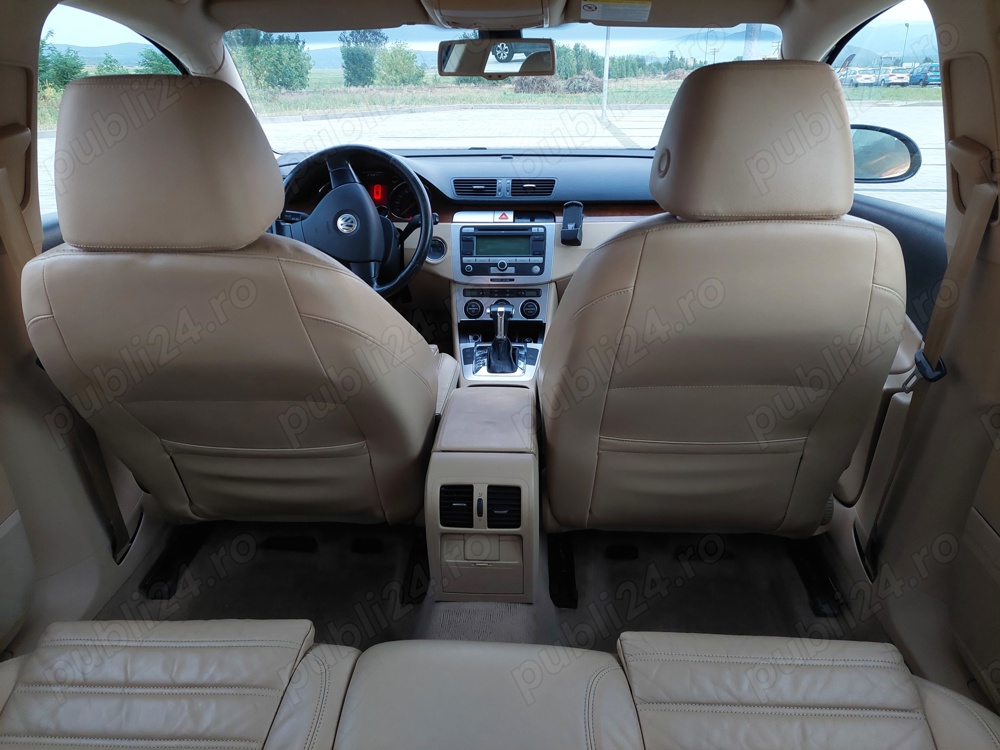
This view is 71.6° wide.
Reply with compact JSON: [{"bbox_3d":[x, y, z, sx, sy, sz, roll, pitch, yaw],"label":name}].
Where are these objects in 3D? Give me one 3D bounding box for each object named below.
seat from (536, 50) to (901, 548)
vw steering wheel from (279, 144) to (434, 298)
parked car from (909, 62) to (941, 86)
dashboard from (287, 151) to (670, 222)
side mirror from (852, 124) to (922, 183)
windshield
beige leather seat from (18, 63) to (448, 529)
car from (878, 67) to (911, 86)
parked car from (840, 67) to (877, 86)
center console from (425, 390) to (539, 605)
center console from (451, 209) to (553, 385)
[{"bbox_3d":[0.362,-0.121,1.428,0.540,0.950,0.760,1,24,2],"label":"seat"},{"bbox_3d":[-0.352,-0.377,1.735,0.380,0.380,0.120,1,0,2],"label":"vw steering wheel"},{"bbox_3d":[36.995,-25.823,59.799,1.800,1.740,4.400,6,24,13],"label":"parked car"},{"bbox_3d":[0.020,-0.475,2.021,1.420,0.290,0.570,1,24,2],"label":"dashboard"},{"bbox_3d":[0.907,-0.560,1.745,0.235,0.145,0.140,3,24,8],"label":"side mirror"},{"bbox_3d":[0.022,-0.763,1.949,1.400,0.140,0.840,1,-4,2],"label":"windshield"},{"bbox_3d":[-0.387,-0.073,1.343,0.540,0.950,0.760,1,24,2],"label":"beige leather seat"},{"bbox_3d":[35.844,-27.294,63.522,1.820,1.600,4.400,6,24,13],"label":"car"},{"bbox_3d":[33.702,-27.818,64.877,1.780,1.530,4.300,6,24,13],"label":"parked car"},{"bbox_3d":[-0.023,0.190,1.244,0.178,0.280,0.330,1,24,2],"label":"center console"},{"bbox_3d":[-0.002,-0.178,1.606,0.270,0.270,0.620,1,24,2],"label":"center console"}]

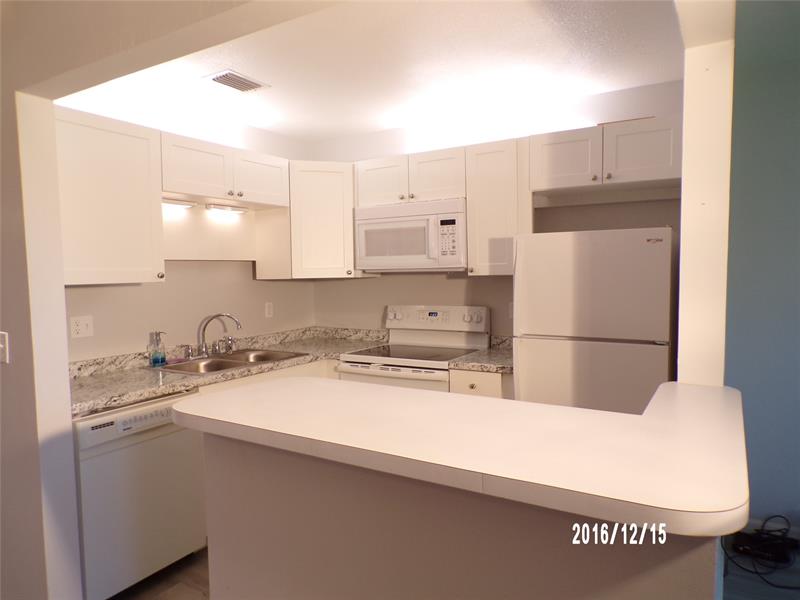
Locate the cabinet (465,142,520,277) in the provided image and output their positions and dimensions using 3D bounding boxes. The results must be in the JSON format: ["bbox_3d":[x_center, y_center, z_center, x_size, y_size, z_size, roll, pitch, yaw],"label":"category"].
[{"bbox_3d":[0.606,-0.520,3.283,0.311,0.755,0.331,1,3,31],"label":"cabinet"}]

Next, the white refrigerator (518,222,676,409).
[{"bbox_3d":[1.039,0.462,2.853,0.693,1.580,0.715,1,4,31],"label":"white refrigerator"}]

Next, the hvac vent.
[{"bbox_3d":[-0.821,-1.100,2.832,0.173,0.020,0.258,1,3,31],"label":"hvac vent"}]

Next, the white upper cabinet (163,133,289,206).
[{"bbox_3d":[-1.091,-0.723,3.248,0.328,0.298,0.918,1,4,31],"label":"white upper cabinet"}]

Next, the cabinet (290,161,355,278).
[{"bbox_3d":[-0.562,-0.537,3.832,0.450,0.753,0.450,-2,3,-13],"label":"cabinet"}]

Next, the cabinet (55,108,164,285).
[{"bbox_3d":[-1.488,-0.452,2.609,0.328,0.753,0.615,1,4,31],"label":"cabinet"}]

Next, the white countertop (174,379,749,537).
[{"bbox_3d":[0.188,0.297,1.562,1.337,0.040,1.002,1,4,31],"label":"white countertop"}]

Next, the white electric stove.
[{"bbox_3d":[0.111,0.649,3.447,0.756,1.185,0.670,1,3,31],"label":"white electric stove"}]

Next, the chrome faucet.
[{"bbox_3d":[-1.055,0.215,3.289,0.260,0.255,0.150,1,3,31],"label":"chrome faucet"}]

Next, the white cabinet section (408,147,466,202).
[{"bbox_3d":[0.307,-0.763,3.498,0.388,0.298,0.320,1,4,32],"label":"white cabinet section"}]

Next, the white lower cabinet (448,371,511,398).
[{"bbox_3d":[0.594,0.800,3.211,0.353,0.876,0.630,1,4,31],"label":"white lower cabinet"}]

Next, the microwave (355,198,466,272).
[{"bbox_3d":[0.139,-0.394,3.539,0.760,0.407,0.395,1,3,31],"label":"microwave"}]

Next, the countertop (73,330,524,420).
[{"bbox_3d":[-0.453,0.334,2.887,1.830,0.126,2.200,1,3,31],"label":"countertop"}]

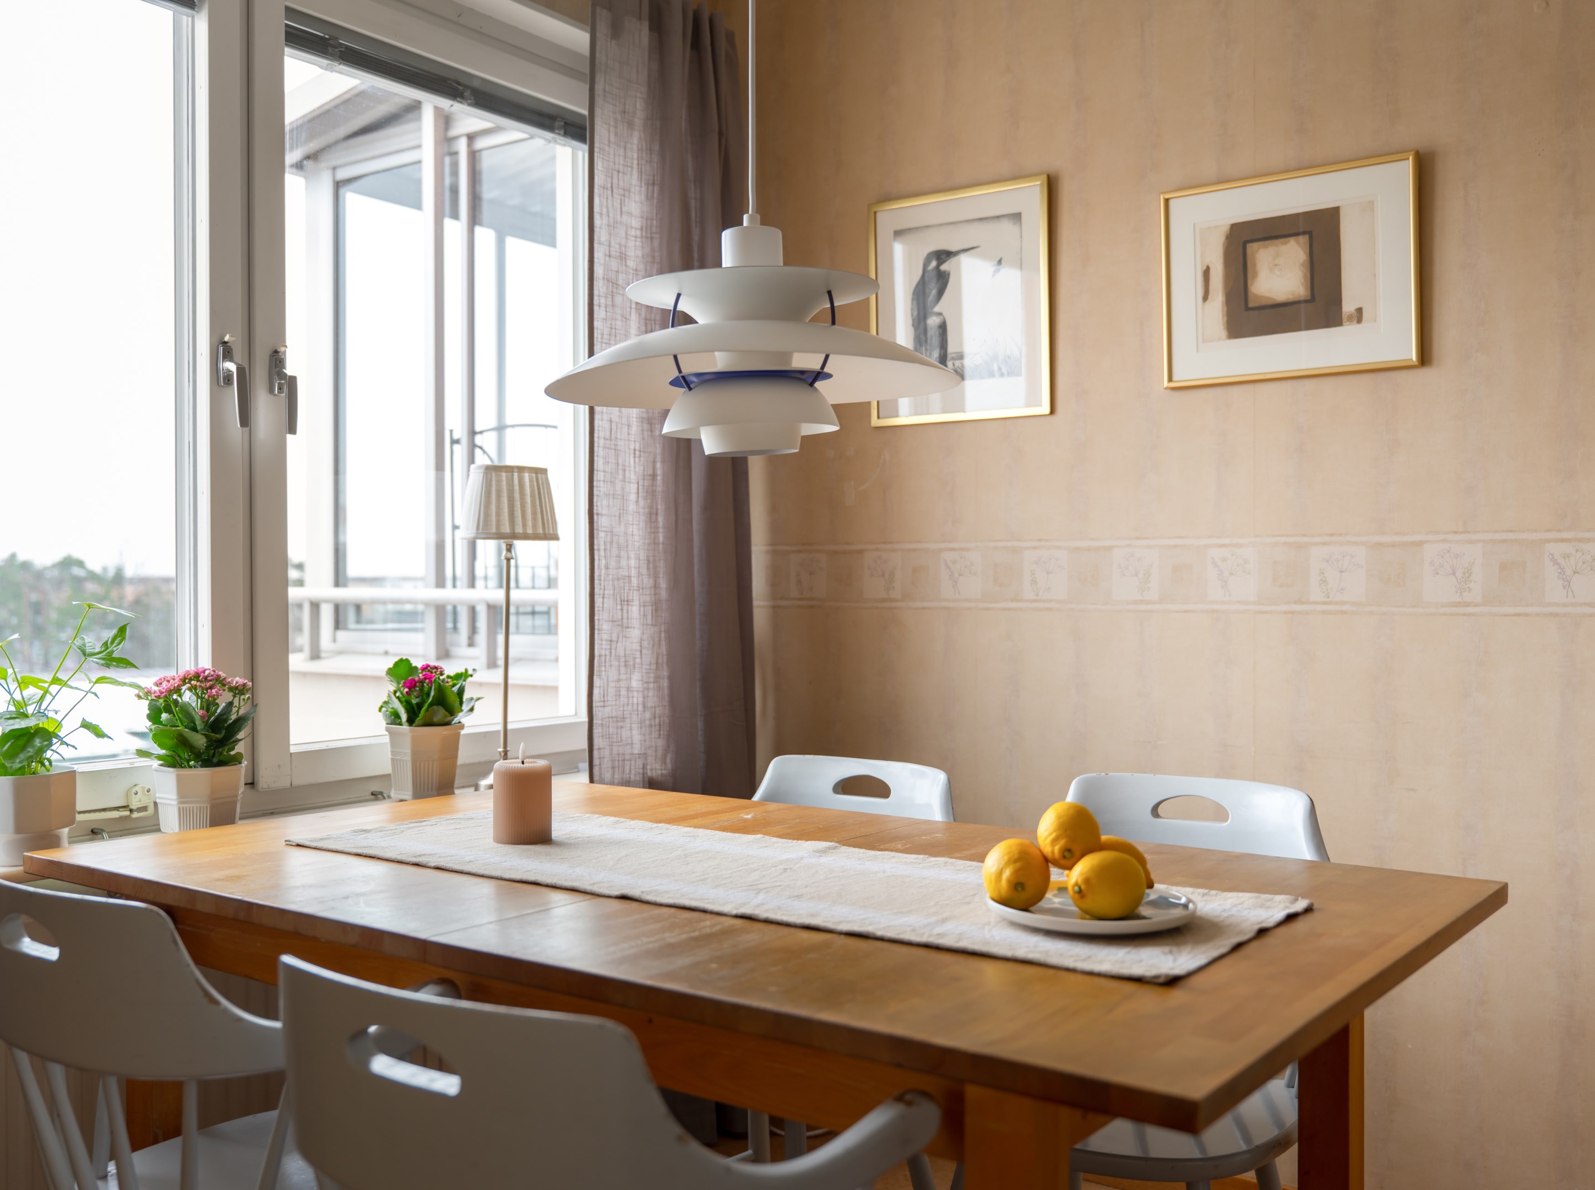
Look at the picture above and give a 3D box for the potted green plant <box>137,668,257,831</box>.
[{"bbox_3d":[-0.895,0.229,2.215,0.170,0.241,0.172,0,0,35],"label":"potted green plant"}]

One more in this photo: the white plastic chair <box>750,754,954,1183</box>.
[{"bbox_3d":[-0.034,0.667,2.296,0.530,0.788,0.530,0,0,37],"label":"white plastic chair"}]

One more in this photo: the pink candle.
[{"bbox_3d":[-0.362,0.270,1.963,0.076,0.101,0.076,0,0,0],"label":"pink candle"}]

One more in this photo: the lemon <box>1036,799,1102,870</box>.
[{"bbox_3d":[0.276,0.243,1.505,0.064,0.065,0.078,0,0,-3],"label":"lemon"}]

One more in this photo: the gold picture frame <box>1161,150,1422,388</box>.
[{"bbox_3d":[0.811,-0.530,2.471,0.422,0.339,0.020,0,0,35],"label":"gold picture frame"}]

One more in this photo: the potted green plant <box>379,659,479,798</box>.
[{"bbox_3d":[-0.638,0.231,2.577,0.163,0.237,0.165,0,0,35],"label":"potted green plant"}]

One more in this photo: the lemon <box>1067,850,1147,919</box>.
[{"bbox_3d":[0.298,0.277,1.433,0.080,0.066,0.066,0,0,-32],"label":"lemon"}]

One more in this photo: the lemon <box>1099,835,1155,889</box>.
[{"bbox_3d":[0.328,0.281,1.535,0.079,0.065,0.065,0,0,41],"label":"lemon"}]

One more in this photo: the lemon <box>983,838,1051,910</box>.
[{"bbox_3d":[0.220,0.278,1.488,0.066,0.067,0.078,0,0,-3],"label":"lemon"}]

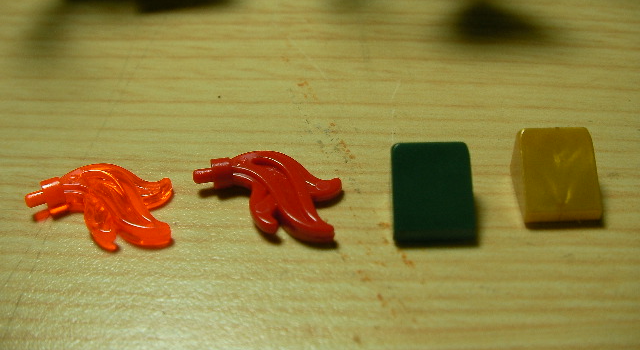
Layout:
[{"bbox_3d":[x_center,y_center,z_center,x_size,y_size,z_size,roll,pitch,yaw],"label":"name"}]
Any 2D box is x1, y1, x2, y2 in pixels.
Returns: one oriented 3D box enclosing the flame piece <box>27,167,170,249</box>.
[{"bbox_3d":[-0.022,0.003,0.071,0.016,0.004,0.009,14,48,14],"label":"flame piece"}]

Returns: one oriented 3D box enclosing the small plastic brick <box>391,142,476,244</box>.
[{"bbox_3d":[0.011,0.002,0.070,0.008,0.006,0.008,-1,47,-1],"label":"small plastic brick"}]

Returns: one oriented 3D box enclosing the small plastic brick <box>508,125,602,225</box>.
[{"bbox_3d":[0.024,0.000,0.071,0.008,0.006,0.008,-1,47,0],"label":"small plastic brick"}]

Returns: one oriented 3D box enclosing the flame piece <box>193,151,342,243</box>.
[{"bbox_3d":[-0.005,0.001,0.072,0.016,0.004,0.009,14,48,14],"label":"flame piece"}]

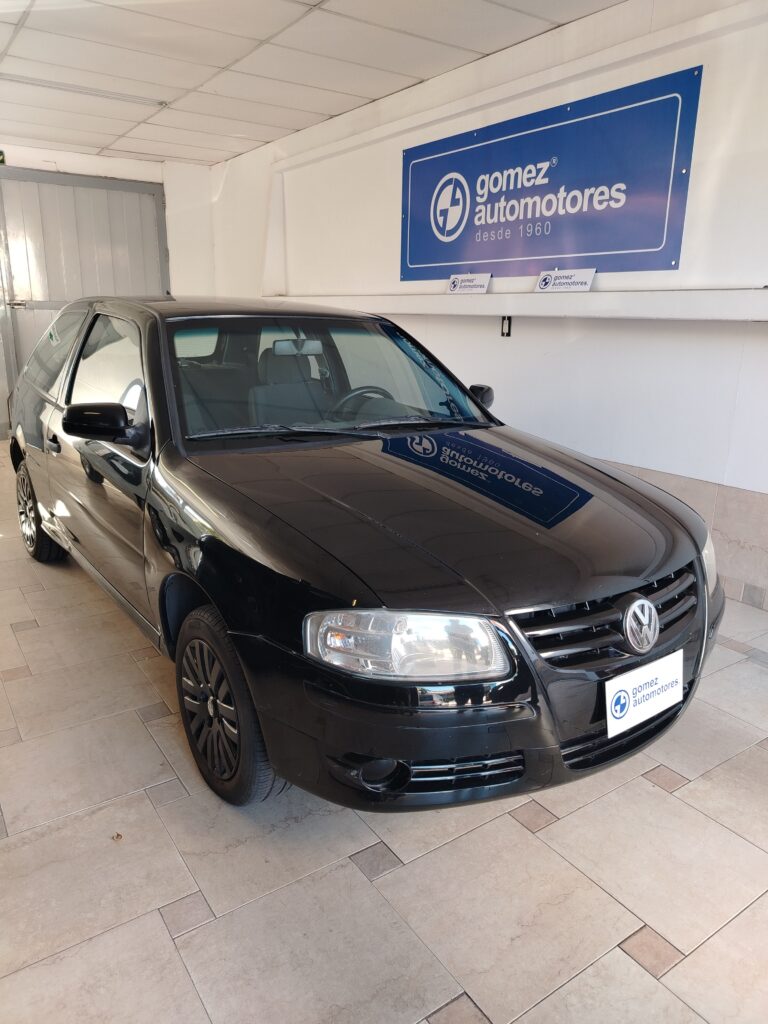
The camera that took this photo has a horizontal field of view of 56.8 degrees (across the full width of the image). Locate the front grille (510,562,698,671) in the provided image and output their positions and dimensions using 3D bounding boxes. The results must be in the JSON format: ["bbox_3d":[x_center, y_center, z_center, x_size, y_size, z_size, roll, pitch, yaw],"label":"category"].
[{"bbox_3d":[0.581,0.258,1.724,0.690,0.170,0.120,-10,12,-34],"label":"front grille"}]

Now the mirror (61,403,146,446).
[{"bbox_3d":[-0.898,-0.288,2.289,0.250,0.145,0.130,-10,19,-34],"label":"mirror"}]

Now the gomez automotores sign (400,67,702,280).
[{"bbox_3d":[0.804,-1.901,4.314,0.020,0.900,2.300,-10,19,-34],"label":"gomez automotores sign"}]

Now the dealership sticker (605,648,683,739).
[{"bbox_3d":[0.628,0.431,1.702,0.303,0.136,0.010,-10,10,-34],"label":"dealership sticker"}]

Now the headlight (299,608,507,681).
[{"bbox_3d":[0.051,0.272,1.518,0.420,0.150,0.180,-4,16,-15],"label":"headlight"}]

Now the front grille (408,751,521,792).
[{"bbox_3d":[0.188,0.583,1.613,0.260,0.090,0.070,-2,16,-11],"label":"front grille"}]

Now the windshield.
[{"bbox_3d":[-0.229,-0.544,2.695,1.300,0.120,0.660,-10,55,-34],"label":"windshield"}]

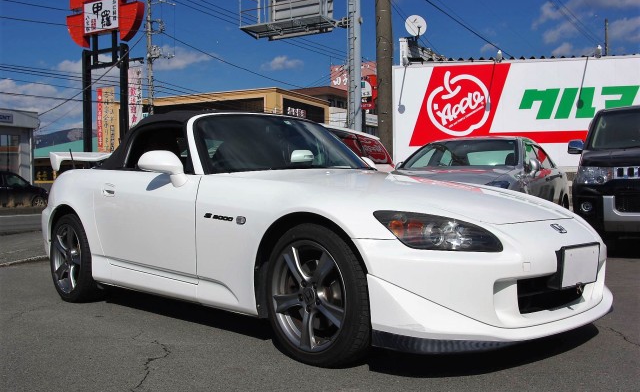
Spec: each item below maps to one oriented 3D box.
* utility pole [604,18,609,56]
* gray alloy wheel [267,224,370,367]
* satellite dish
[{"bbox_3d":[17.918,-5.460,39.998,0.300,12.000,0.300,-1,0,0],"label":"utility pole"},{"bbox_3d":[0.011,0.412,2.729,0.220,0.630,0.630,-1,0,-44],"label":"gray alloy wheel"},{"bbox_3d":[2.035,-3.604,13.600,0.460,0.470,0.200,0,-14,-10],"label":"satellite dish"}]

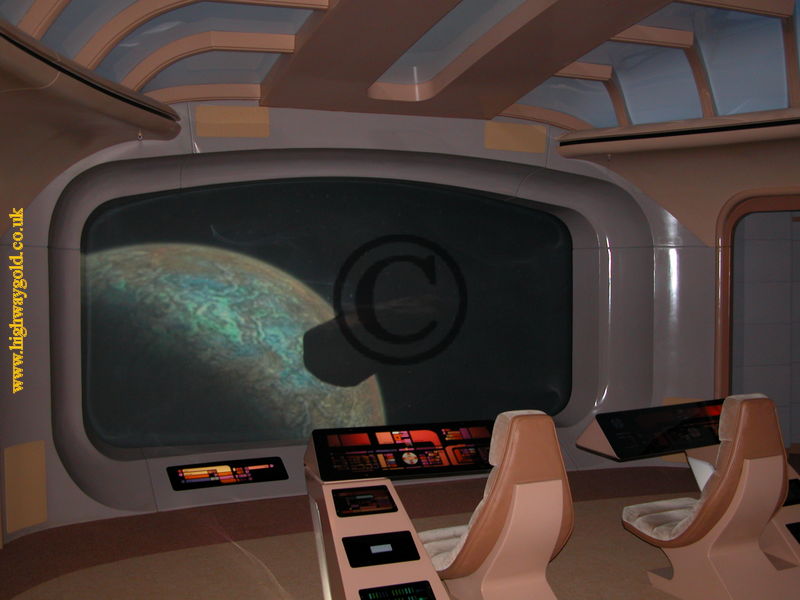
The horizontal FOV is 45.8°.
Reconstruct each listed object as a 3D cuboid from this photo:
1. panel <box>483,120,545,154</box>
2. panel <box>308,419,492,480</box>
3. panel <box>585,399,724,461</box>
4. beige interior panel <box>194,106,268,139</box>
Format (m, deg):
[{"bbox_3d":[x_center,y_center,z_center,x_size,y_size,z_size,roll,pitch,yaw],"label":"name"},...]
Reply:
[{"bbox_3d":[0.960,-1.339,7.817,0.551,0.227,0.030,-1,3,-18],"label":"panel"},{"bbox_3d":[0.149,0.762,4.776,1.139,0.292,0.050,-1,-42,-16],"label":"panel"},{"bbox_3d":[1.598,0.732,5.394,1.139,0.292,0.050,-2,-41,-31],"label":"panel"},{"bbox_3d":[-1.208,-1.292,6.885,0.551,0.227,0.030,-2,3,-28],"label":"beige interior panel"}]

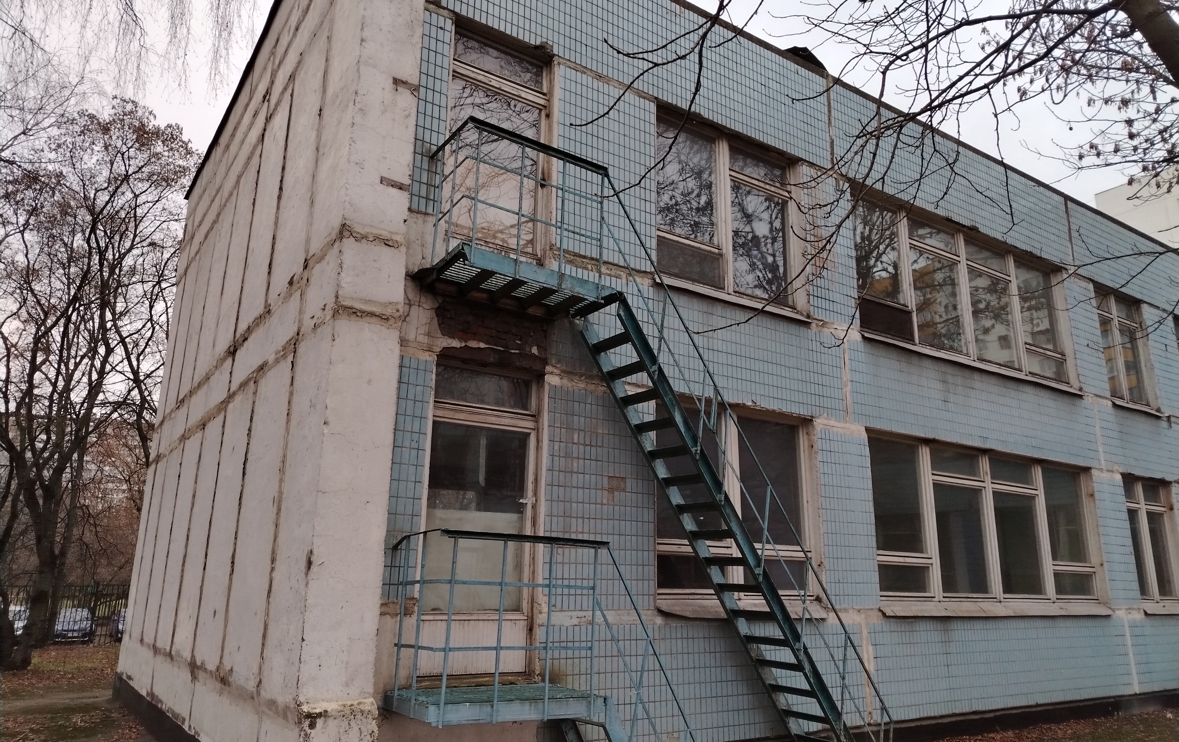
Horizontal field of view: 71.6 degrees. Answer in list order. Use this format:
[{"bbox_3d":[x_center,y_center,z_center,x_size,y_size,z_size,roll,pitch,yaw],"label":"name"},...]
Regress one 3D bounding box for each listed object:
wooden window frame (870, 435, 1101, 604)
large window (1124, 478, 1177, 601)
[{"bbox_3d":[5.409,2.114,11.113,5.250,1.980,0.150,10,-18,-32],"label":"wooden window frame"},{"bbox_3d":[9.188,2.795,13.535,1.730,1.990,0.150,10,-18,-32],"label":"large window"}]

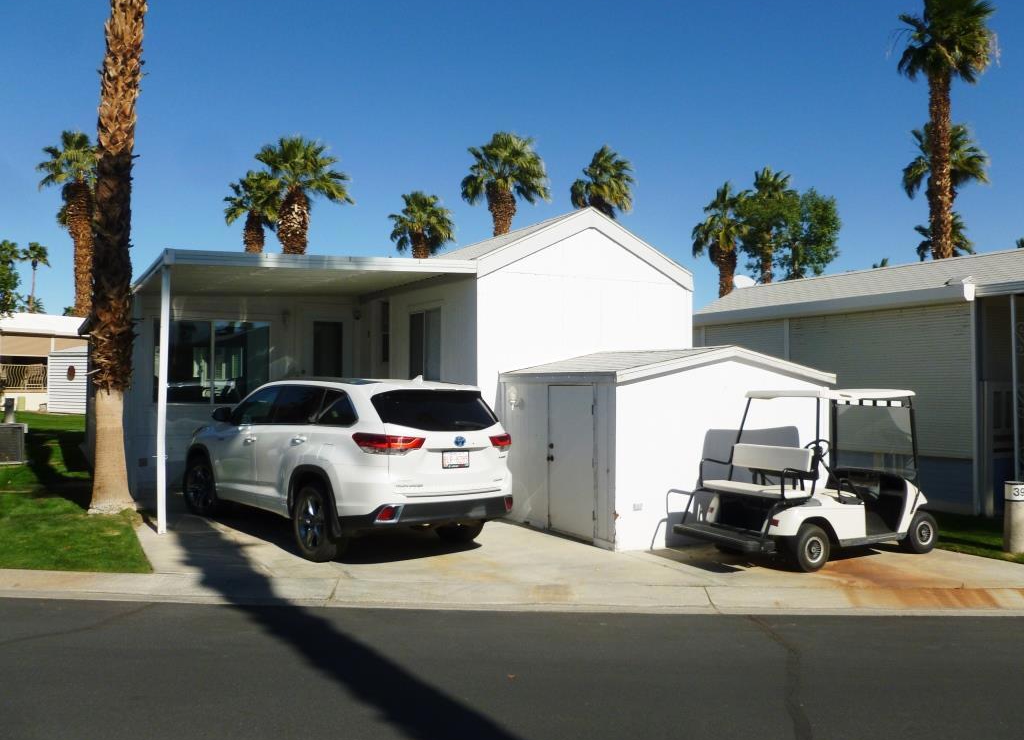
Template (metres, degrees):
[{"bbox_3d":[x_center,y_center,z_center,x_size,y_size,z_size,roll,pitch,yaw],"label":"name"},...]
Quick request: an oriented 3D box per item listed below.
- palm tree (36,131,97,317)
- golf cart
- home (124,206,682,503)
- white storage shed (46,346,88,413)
[{"bbox_3d":[-17.342,-3.969,33.128,3.300,11.322,3.300,1,-2,-32],"label":"palm tree"},{"bbox_3d":[3.051,1.016,8.494,2.700,1.740,1.200,1,-2,-31],"label":"golf cart"},{"bbox_3d":[-3.288,-0.049,15.104,7.446,4.150,10.800,1,-2,-32],"label":"home"},{"bbox_3d":[-15.809,0.397,29.905,2.200,2.300,2.200,1,-2,-32],"label":"white storage shed"}]

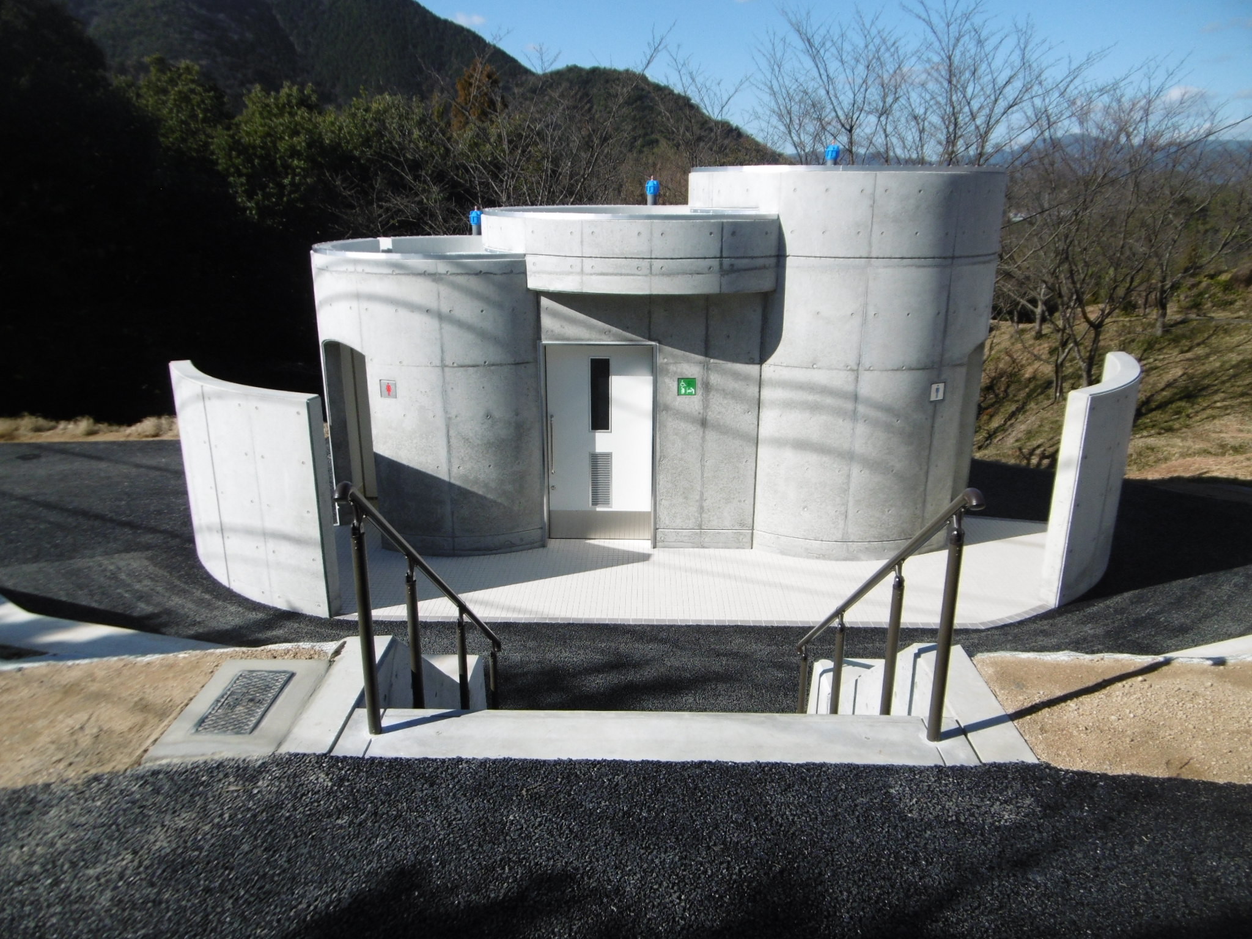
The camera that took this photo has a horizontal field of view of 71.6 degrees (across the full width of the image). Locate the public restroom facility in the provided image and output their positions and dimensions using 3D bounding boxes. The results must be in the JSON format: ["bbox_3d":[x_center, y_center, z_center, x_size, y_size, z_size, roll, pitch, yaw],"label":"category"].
[{"bbox_3d":[0.256,-1.324,9.442,6.920,3.550,3.520,0,18,1],"label":"public restroom facility"}]

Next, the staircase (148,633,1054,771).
[{"bbox_3d":[-0.055,1.259,4.049,2.710,1.590,2.390,0,18,1],"label":"staircase"}]

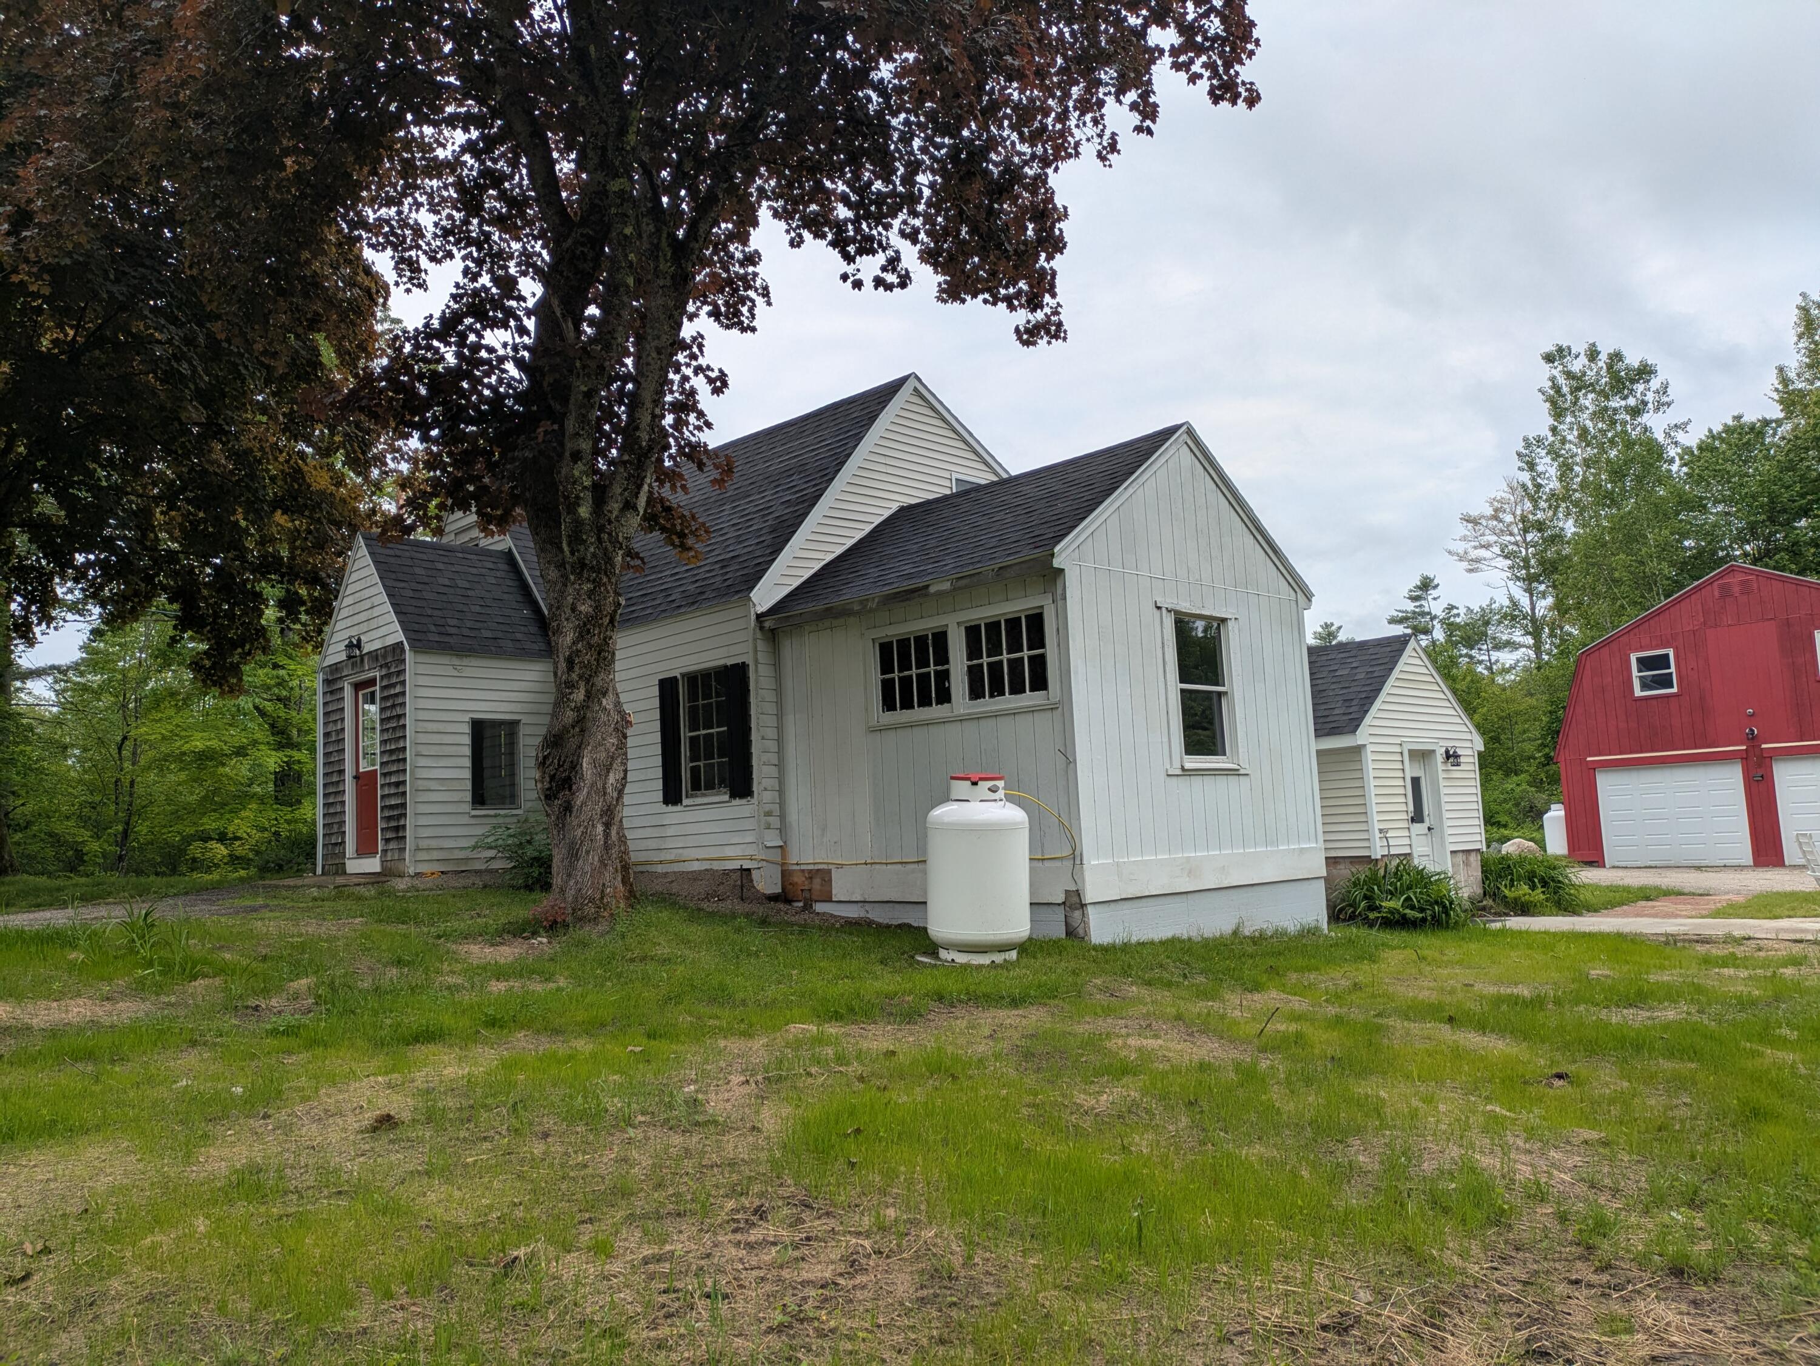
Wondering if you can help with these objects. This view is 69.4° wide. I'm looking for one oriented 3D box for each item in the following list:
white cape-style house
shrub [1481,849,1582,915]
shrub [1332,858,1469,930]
[{"bbox_3d":[-1.184,-0.127,16.537,12.161,6.314,9.470,-9,-9,44],"label":"white cape-style house"},{"bbox_3d":[7.405,2.338,15.842,1.250,0.750,1.200,-5,-7,24],"label":"shrub"},{"bbox_3d":[5.118,2.160,13.785,1.350,0.680,1.200,-5,-7,20],"label":"shrub"}]

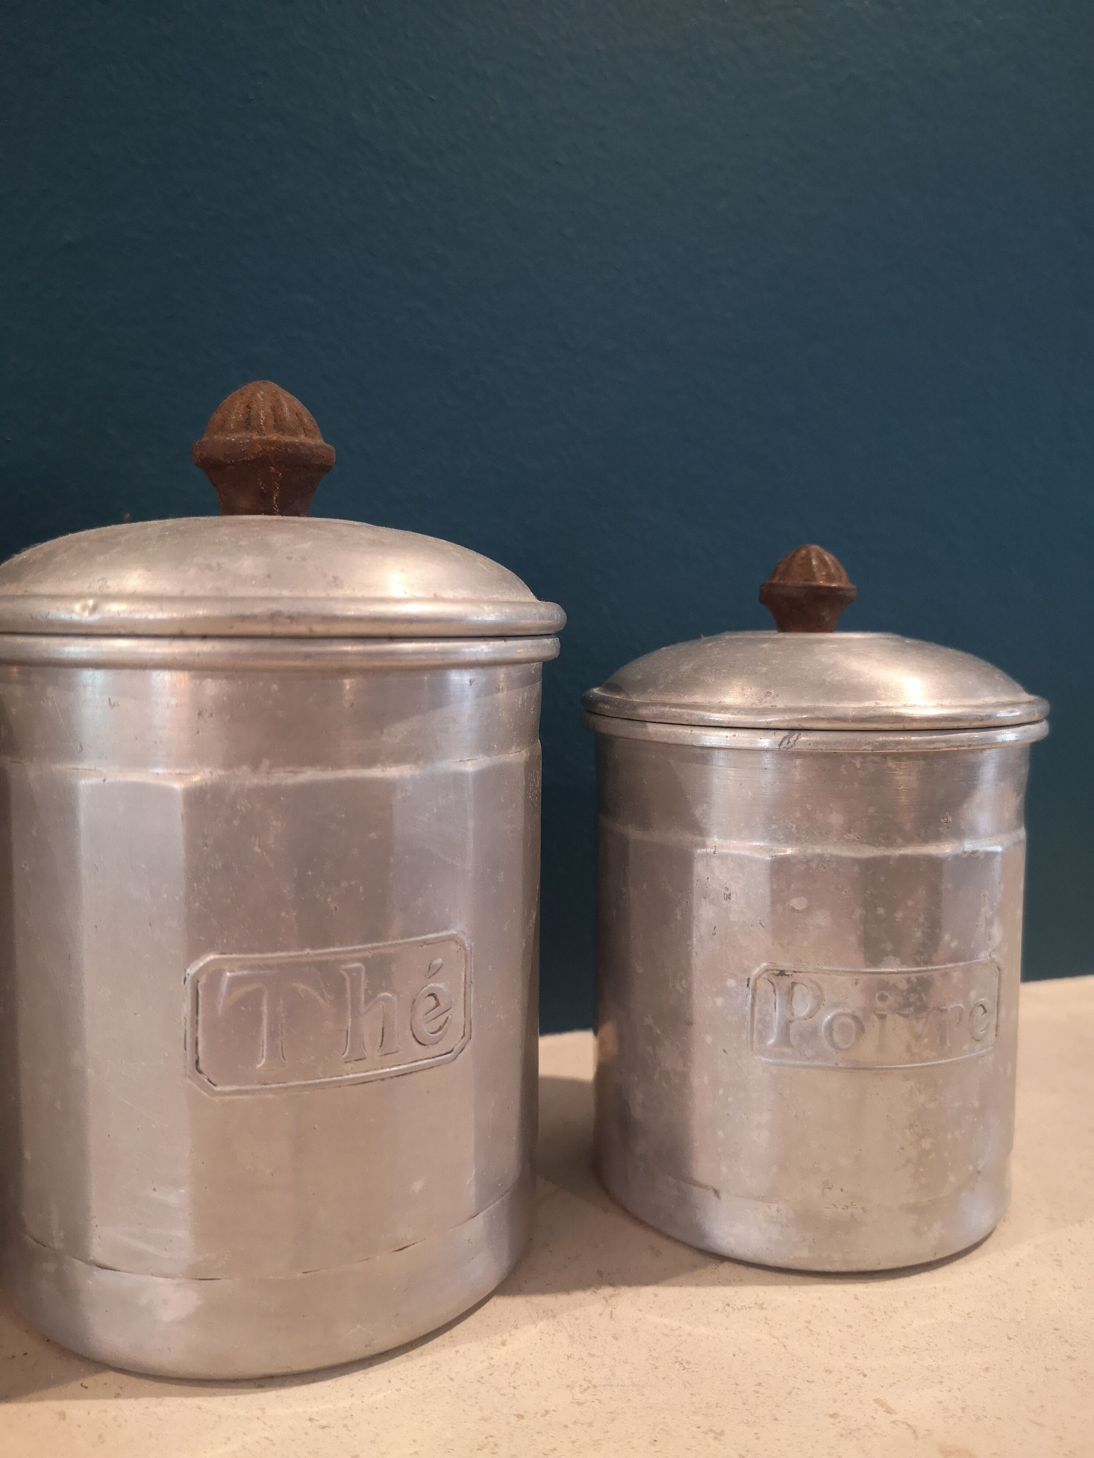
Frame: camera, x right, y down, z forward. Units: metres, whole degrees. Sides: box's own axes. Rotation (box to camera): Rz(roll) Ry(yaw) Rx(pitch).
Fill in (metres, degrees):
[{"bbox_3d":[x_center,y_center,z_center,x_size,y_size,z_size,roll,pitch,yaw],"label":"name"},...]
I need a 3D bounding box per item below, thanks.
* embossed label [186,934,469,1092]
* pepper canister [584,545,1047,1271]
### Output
[{"bbox_3d":[-0.030,0.041,0.165,0.043,0.021,0.006,-2,6,-24],"label":"embossed label"},{"bbox_3d":[0.051,0.027,0.227,0.088,0.126,0.088,-1,5,-10],"label":"pepper canister"}]

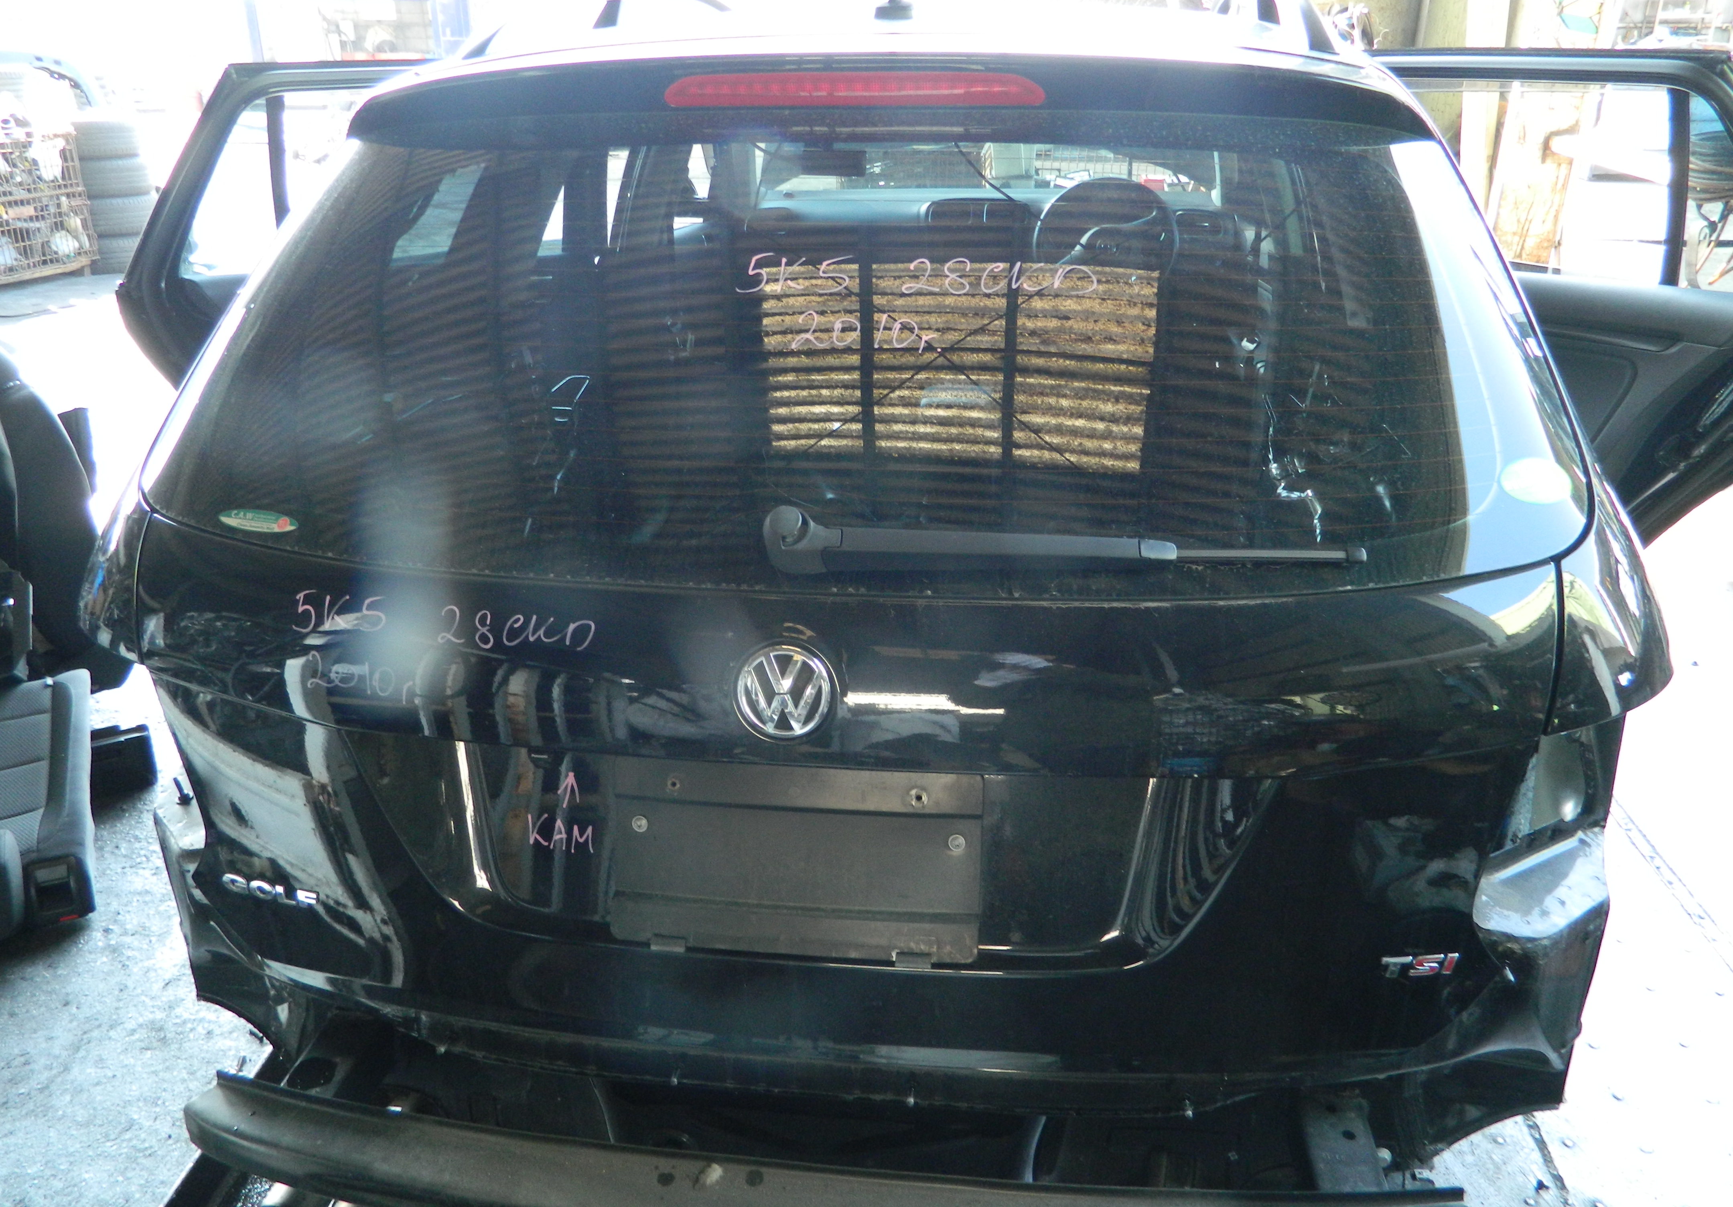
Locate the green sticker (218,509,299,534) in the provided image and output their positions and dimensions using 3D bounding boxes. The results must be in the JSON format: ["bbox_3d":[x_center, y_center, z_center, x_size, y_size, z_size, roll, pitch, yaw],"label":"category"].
[{"bbox_3d":[-0.546,-0.074,1.125,0.088,0.002,0.022,6,68,18],"label":"green sticker"}]

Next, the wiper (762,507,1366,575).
[{"bbox_3d":[0.157,-0.048,0.995,0.472,0.042,0.050,1,69,0],"label":"wiper"}]

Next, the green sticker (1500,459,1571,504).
[{"bbox_3d":[0.572,-0.104,1.070,0.067,0.002,0.044,-4,67,-9],"label":"green sticker"}]

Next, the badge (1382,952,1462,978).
[{"bbox_3d":[0.471,0.308,1.065,0.067,0.019,0.005,-1,9,-4],"label":"badge"}]

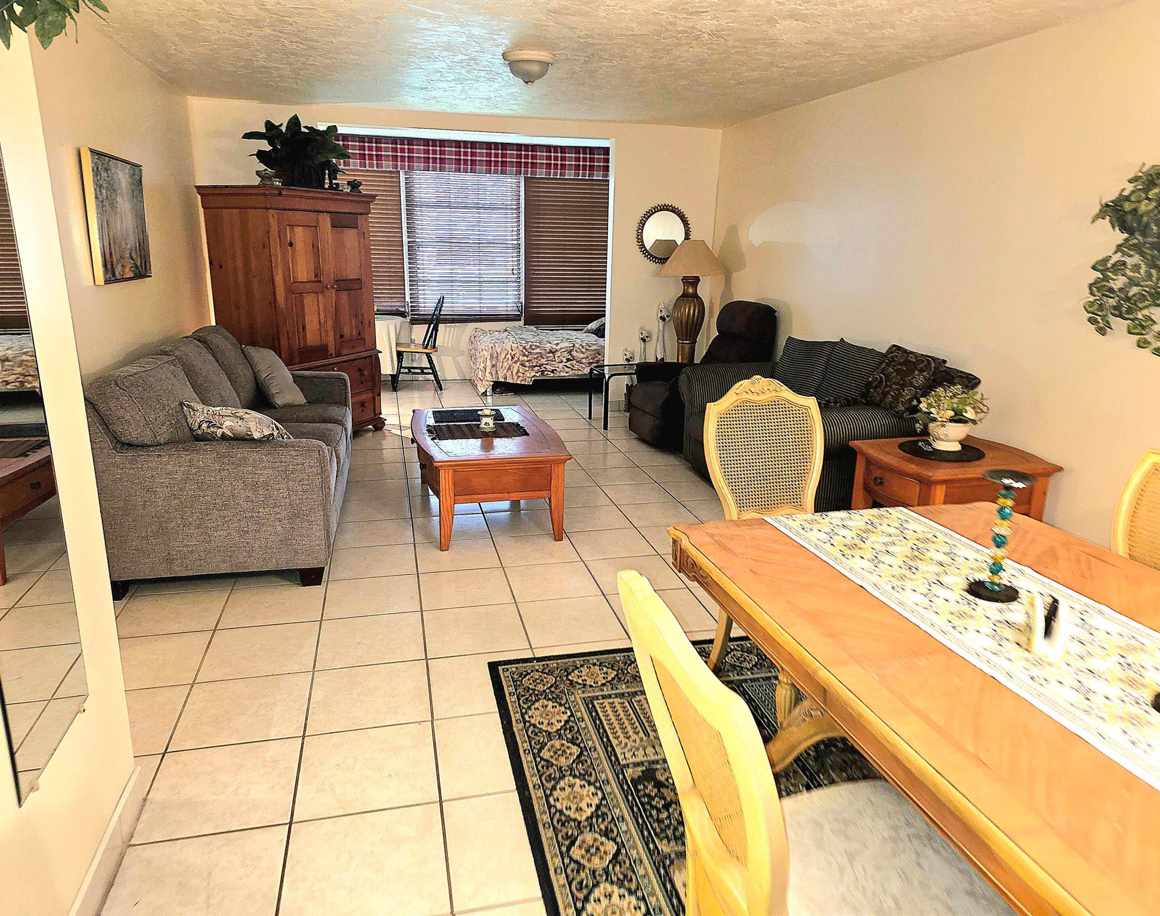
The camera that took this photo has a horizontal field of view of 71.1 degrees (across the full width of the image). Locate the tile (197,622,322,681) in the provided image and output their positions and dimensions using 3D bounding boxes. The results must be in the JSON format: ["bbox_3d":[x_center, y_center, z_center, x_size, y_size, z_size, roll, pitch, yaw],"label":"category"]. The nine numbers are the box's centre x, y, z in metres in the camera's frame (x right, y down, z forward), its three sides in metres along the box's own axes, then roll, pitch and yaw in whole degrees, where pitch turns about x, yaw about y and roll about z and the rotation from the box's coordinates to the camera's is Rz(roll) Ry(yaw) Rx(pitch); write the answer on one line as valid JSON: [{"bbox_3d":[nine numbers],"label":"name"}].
[{"bbox_3d":[-1.208,0.736,3.083,0.398,0.010,0.398,-3,16,-13],"label":"tile"}]

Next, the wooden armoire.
[{"bbox_3d":[-2.071,-1.028,6.052,0.617,1.826,1.163,7,16,22],"label":"wooden armoire"}]

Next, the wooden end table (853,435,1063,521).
[{"bbox_3d":[1.682,0.281,3.752,0.738,0.596,0.625,-3,16,-13],"label":"wooden end table"}]

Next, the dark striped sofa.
[{"bbox_3d":[1.362,-0.210,5.149,0.950,0.820,1.720,-3,15,-13],"label":"dark striped sofa"}]

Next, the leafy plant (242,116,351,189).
[{"bbox_3d":[-2.050,-2.171,5.868,0.680,0.510,0.580,-3,16,-13],"label":"leafy plant"}]

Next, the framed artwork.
[{"bbox_3d":[-2.381,-1.234,4.206,0.036,0.608,0.863,-3,15,-13],"label":"framed artwork"}]

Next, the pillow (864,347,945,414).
[{"bbox_3d":[1.795,-0.398,4.380,0.140,0.380,0.440,26,7,-19],"label":"pillow"}]

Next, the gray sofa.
[{"bbox_3d":[-1.804,-0.129,4.385,0.975,0.967,2.108,-3,16,-13],"label":"gray sofa"}]

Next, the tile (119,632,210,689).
[{"bbox_3d":[-1.600,0.756,2.992,0.398,0.010,0.398,-3,16,-13],"label":"tile"}]

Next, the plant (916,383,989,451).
[{"bbox_3d":[1.750,-0.189,3.796,0.310,0.290,0.310,-3,16,-13],"label":"plant"}]

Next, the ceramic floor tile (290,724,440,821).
[{"bbox_3d":[-0.627,0.921,2.412,0.396,0.010,0.396,-3,16,-13],"label":"ceramic floor tile"}]

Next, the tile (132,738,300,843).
[{"bbox_3d":[-1.010,0.939,2.312,0.402,0.012,0.406,-3,15,-13],"label":"tile"}]

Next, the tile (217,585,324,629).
[{"bbox_3d":[-1.294,0.629,3.446,0.396,0.010,0.396,-3,16,-13],"label":"tile"}]

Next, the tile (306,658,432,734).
[{"bbox_3d":[-0.719,0.818,2.785,0.402,0.012,0.406,-3,15,-13],"label":"tile"}]

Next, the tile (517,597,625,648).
[{"bbox_3d":[-0.034,0.678,3.345,0.396,0.010,0.396,-3,16,-13],"label":"tile"}]

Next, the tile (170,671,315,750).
[{"bbox_3d":[-1.125,0.850,2.735,0.398,0.010,0.398,-3,16,-13],"label":"tile"}]

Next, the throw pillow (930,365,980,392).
[{"bbox_3d":[1.810,-0.306,4.182,0.150,0.410,0.430,30,6,-19],"label":"throw pillow"}]

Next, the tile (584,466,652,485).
[{"bbox_3d":[0.265,0.125,5.478,0.398,0.010,0.398,-3,16,-13],"label":"tile"}]

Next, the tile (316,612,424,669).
[{"bbox_3d":[-0.824,0.723,3.218,0.398,0.010,0.398,-3,16,-13],"label":"tile"}]

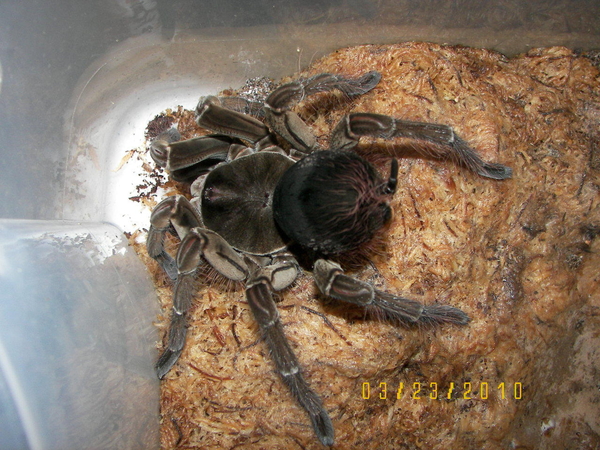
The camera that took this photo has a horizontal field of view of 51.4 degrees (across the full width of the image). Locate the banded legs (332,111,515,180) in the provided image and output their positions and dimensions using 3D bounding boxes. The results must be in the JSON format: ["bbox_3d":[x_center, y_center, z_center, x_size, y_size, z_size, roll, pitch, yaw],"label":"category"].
[{"bbox_3d":[0.040,-0.026,0.199,0.063,0.021,0.014,4,71,0],"label":"banded legs"}]

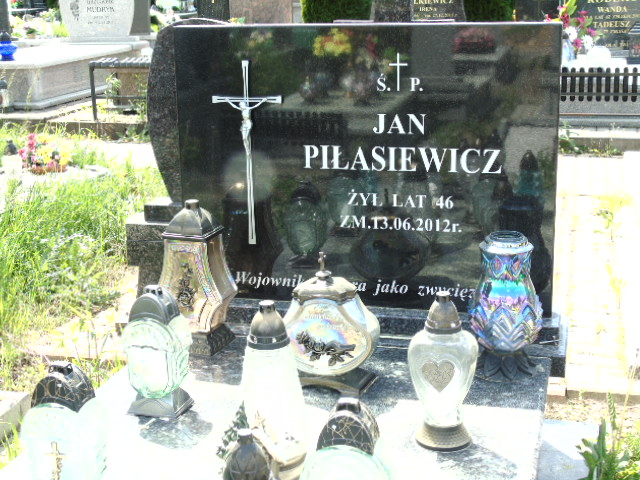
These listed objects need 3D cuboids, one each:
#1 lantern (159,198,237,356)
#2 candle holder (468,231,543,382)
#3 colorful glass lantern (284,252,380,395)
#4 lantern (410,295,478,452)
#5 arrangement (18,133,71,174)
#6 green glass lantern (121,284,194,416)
[{"bbox_3d":[-0.324,0.086,2.568,0.170,0.375,0.165,5,15,20],"label":"lantern"},{"bbox_3d":[0.443,0.153,2.351,0.177,0.326,0.177,3,15,15],"label":"candle holder"},{"bbox_3d":[0.026,0.181,2.309,0.200,0.306,0.136,5,15,20],"label":"colorful glass lantern"},{"bbox_3d":[0.251,0.256,1.991,0.144,0.309,0.142,3,15,15],"label":"lantern"},{"bbox_3d":[-1.435,-0.451,5.200,0.280,0.230,0.260,-5,15,-14],"label":"arrangement"},{"bbox_3d":[-0.354,0.236,2.180,0.122,0.273,0.102,3,15,15],"label":"green glass lantern"}]

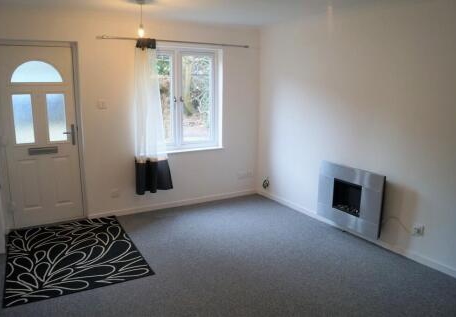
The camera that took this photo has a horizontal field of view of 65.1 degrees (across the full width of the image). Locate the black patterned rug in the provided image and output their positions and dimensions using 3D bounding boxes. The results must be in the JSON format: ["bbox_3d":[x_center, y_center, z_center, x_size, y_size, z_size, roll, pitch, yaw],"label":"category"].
[{"bbox_3d":[-1.502,0.884,3.465,1.120,0.012,1.660,-5,12,-28],"label":"black patterned rug"}]

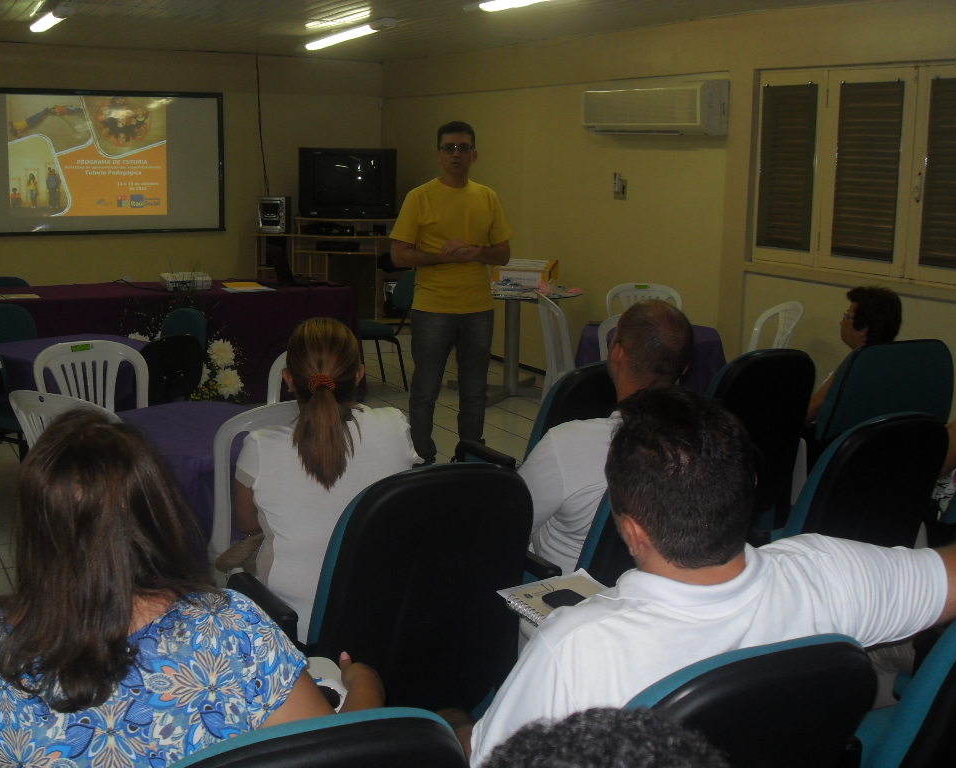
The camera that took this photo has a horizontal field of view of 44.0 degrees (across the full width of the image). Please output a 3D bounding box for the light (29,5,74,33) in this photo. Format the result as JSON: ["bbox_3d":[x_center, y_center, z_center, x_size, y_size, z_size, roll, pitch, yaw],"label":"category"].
[{"bbox_3d":[-2.567,-2.198,7.128,0.150,0.090,1.200,-5,13,-29],"label":"light"}]

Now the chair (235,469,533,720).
[{"bbox_3d":[-0.217,0.608,2.749,0.640,1.000,0.650,-7,13,-32],"label":"chair"}]

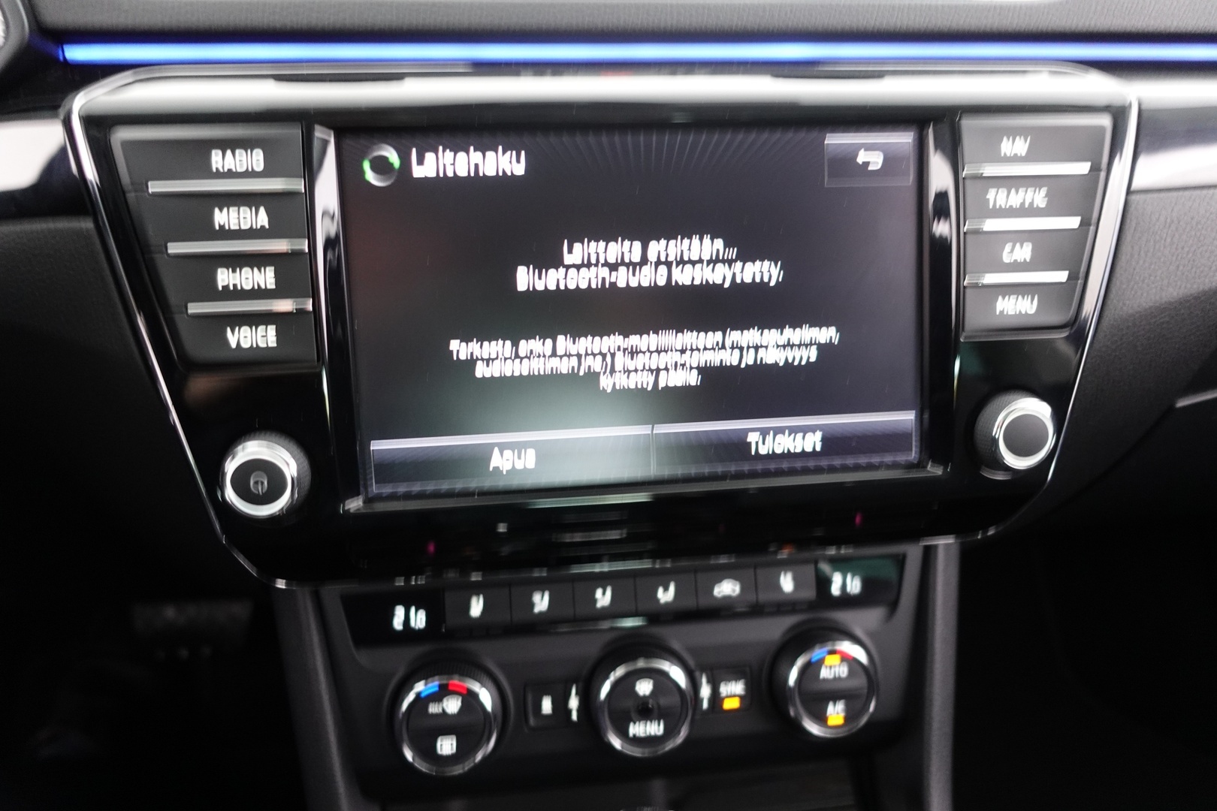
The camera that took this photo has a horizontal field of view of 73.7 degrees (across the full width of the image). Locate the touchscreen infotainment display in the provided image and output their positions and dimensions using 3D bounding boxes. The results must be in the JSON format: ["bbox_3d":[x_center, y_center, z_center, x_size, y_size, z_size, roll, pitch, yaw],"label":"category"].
[{"bbox_3d":[0.012,-0.030,0.250,0.175,0.106,0.008,-3,5,-7],"label":"touchscreen infotainment display"}]

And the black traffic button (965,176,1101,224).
[{"bbox_3d":[0.133,-0.065,0.257,0.047,0.015,0.006,-3,5,-7],"label":"black traffic button"}]

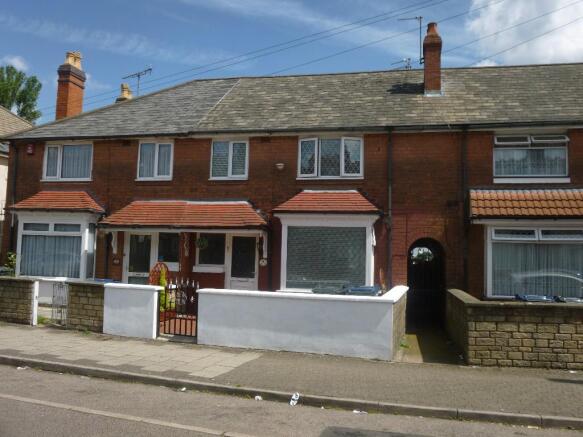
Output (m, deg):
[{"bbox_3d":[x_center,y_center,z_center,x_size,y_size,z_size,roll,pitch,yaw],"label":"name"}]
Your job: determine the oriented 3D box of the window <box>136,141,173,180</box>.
[{"bbox_3d":[-3.603,-1.528,13.879,1.026,1.071,0.100,0,-5,12],"label":"window"}]

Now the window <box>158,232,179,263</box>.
[{"bbox_3d":[-3.180,0.755,13.590,0.570,0.777,0.080,0,-5,12],"label":"window"}]

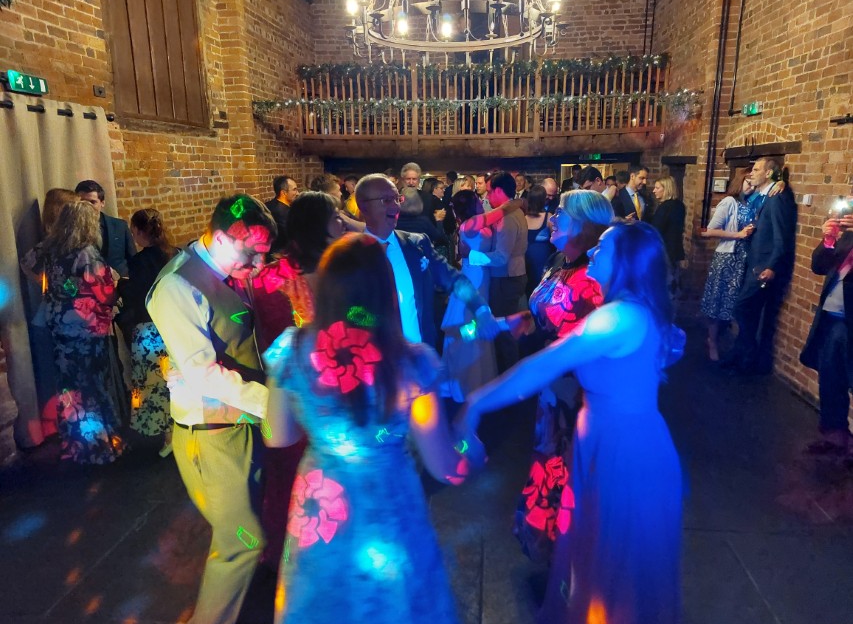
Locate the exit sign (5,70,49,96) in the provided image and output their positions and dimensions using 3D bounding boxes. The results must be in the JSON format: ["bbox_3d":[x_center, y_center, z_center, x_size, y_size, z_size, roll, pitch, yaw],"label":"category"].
[{"bbox_3d":[-2.568,-1.474,3.769,0.080,0.140,0.320,2,13,9],"label":"exit sign"}]

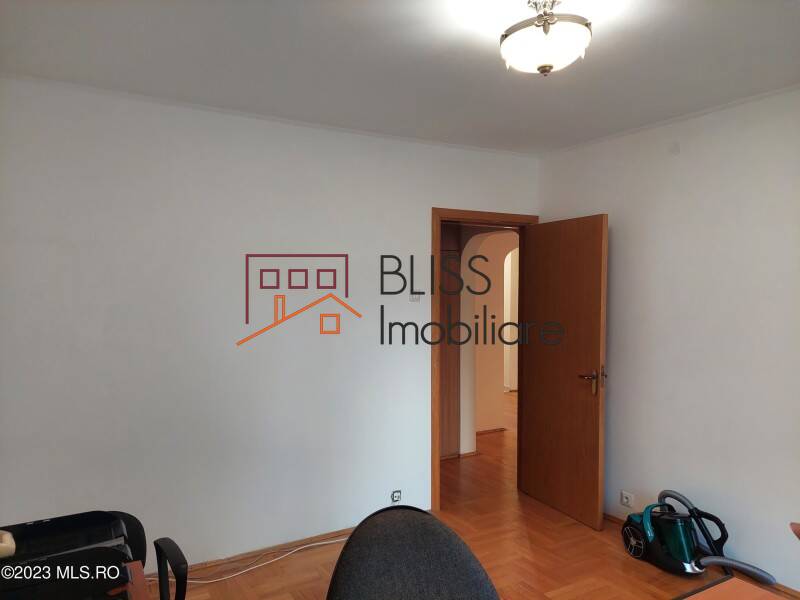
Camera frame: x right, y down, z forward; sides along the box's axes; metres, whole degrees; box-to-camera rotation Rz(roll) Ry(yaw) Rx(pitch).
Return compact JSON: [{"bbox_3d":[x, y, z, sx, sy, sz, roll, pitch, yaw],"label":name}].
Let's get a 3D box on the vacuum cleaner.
[{"bbox_3d":[1.598,1.299,3.033,0.340,0.340,0.620,-1,2,-29],"label":"vacuum cleaner"}]

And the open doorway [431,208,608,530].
[{"bbox_3d":[0.824,0.422,3.747,0.986,2.104,0.871,-1,2,-30],"label":"open doorway"}]

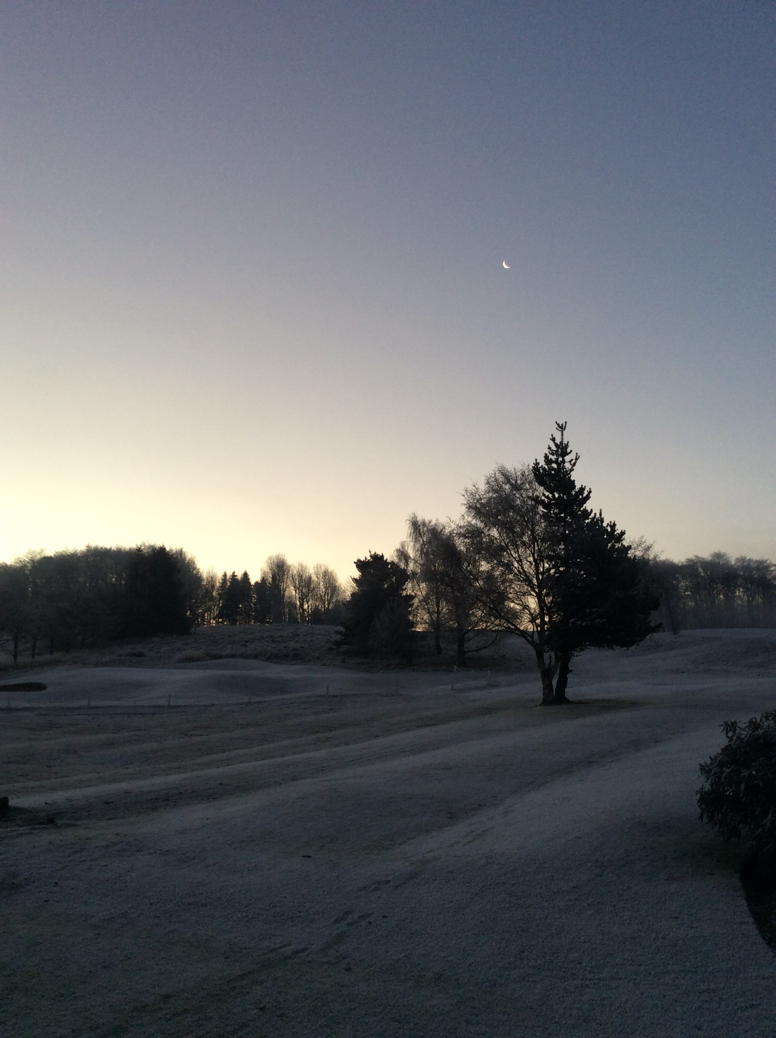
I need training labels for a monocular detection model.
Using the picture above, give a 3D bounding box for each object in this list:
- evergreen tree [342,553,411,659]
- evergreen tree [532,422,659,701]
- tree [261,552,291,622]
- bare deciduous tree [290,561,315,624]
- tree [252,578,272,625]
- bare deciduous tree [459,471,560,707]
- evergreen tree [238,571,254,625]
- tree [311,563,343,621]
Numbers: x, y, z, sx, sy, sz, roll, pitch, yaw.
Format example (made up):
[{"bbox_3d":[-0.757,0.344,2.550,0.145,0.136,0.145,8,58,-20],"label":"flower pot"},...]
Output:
[{"bbox_3d":[-0.625,5.098,56.782,4.280,6.320,4.150,0,-6,0],"label":"evergreen tree"},{"bbox_3d":[7.377,1.462,34.041,4.520,9.980,4.390,0,-6,0],"label":"evergreen tree"},{"bbox_3d":[-16.094,9.945,137.732,4.310,10.000,4.190,0,-6,0],"label":"tree"},{"bbox_3d":[-12.297,10.584,137.663,3.500,8.950,3.390,0,-6,0],"label":"bare deciduous tree"},{"bbox_3d":[-17.004,11.118,129.557,2.520,6.560,2.450,0,-6,0],"label":"tree"},{"bbox_3d":[4.556,2.242,33.957,3.970,8.460,3.850,0,-6,0],"label":"bare deciduous tree"},{"bbox_3d":[-19.259,10.681,129.605,2.190,7.430,2.130,0,-6,0],"label":"evergreen tree"},{"bbox_3d":[-8.742,10.643,137.656,4.550,8.600,4.410,0,-6,0],"label":"tree"}]

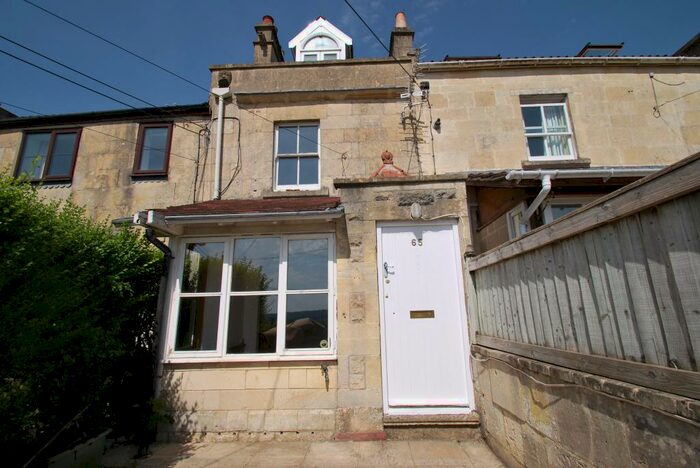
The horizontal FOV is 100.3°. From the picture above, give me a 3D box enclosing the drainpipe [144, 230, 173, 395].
[{"bbox_3d":[-2.184,1.030,3.158,0.090,2.120,0.460,-1,-12,1],"label":"drainpipe"}]

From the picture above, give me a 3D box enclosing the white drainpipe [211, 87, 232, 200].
[{"bbox_3d":[-2.221,-1.558,4.923,0.300,2.020,0.200,-1,-12,1],"label":"white drainpipe"}]

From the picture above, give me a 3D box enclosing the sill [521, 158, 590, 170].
[{"bbox_3d":[3.762,-1.246,5.400,1.237,0.121,0.180,-2,-12,1],"label":"sill"}]

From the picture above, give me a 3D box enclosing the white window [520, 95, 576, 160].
[{"bbox_3d":[3.840,-1.981,5.683,0.896,1.180,0.100,-2,-12,1],"label":"white window"}]

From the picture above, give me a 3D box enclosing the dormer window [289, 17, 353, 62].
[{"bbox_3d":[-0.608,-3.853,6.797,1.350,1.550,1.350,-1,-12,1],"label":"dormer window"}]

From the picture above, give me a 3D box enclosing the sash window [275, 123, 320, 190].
[{"bbox_3d":[-0.907,-1.352,5.069,0.800,1.290,0.110,-1,-12,1],"label":"sash window"}]

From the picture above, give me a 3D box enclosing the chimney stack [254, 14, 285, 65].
[{"bbox_3d":[-2.176,-4.841,8.043,0.560,2.000,1.050,-1,-12,1],"label":"chimney stack"}]

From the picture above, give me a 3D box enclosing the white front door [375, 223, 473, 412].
[{"bbox_3d":[0.831,0.887,3.355,0.958,2.104,0.100,-2,-12,1],"label":"white front door"}]

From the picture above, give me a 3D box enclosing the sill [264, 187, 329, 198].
[{"bbox_3d":[-0.866,-0.632,4.799,1.060,0.140,0.180,-1,-12,1],"label":"sill"}]

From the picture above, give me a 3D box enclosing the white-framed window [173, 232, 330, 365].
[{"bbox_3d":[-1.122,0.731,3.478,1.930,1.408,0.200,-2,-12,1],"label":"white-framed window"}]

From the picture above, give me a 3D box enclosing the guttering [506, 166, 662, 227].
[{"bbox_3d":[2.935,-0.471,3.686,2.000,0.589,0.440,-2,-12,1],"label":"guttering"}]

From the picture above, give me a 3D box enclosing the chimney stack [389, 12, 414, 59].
[{"bbox_3d":[1.387,-4.933,7.963,0.560,2.000,0.950,-1,-12,1],"label":"chimney stack"}]

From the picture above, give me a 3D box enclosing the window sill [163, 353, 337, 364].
[{"bbox_3d":[-1.107,1.379,3.247,1.948,0.058,0.130,-2,-12,1],"label":"window sill"}]

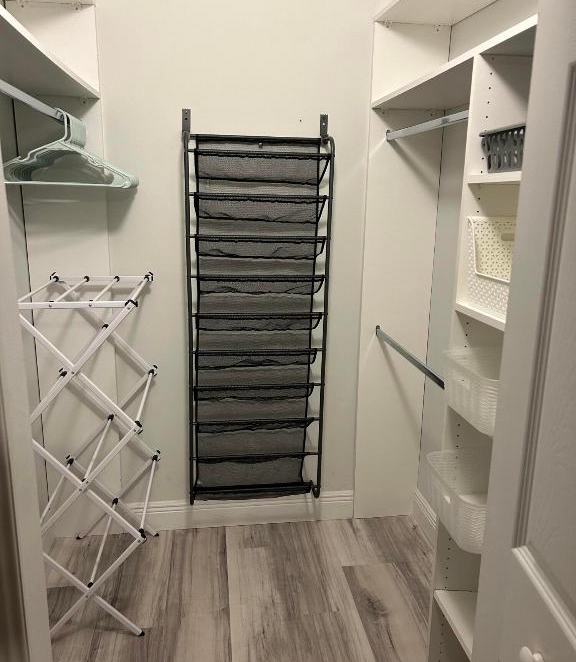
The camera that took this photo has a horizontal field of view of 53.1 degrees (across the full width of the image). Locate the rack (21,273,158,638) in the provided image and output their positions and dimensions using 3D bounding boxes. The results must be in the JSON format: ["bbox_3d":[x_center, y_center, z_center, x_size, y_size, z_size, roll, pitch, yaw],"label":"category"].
[{"bbox_3d":[-0.682,0.405,2.081,0.380,1.165,0.615,-1,14,-8],"label":"rack"}]

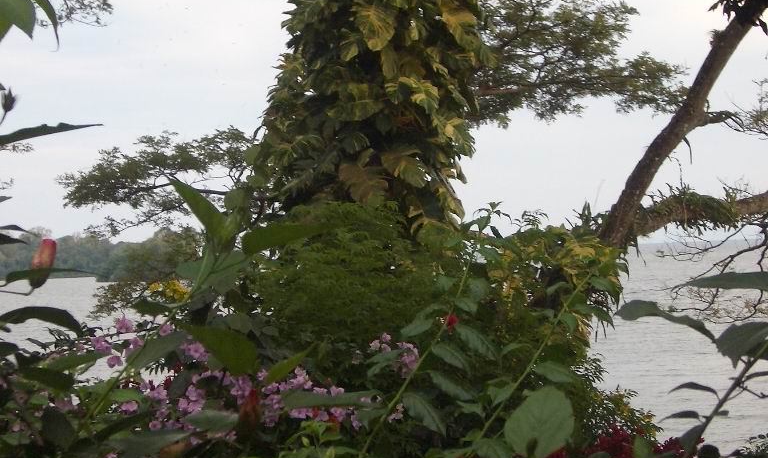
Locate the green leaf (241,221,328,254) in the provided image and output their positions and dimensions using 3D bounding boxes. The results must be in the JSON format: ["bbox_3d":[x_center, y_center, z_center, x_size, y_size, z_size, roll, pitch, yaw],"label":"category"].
[{"bbox_3d":[-0.108,0.009,2.000,0.100,0.015,0.045,-13,-30,-6],"label":"green leaf"}]

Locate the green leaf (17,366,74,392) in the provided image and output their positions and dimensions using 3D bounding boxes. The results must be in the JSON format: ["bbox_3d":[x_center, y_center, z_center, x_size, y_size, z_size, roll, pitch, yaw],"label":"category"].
[{"bbox_3d":[-0.368,0.164,2.000,0.061,0.025,0.042,-2,-1,0],"label":"green leaf"}]

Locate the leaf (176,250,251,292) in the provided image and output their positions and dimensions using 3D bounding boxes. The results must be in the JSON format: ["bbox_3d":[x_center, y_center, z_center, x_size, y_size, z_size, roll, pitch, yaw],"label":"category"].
[{"bbox_3d":[-0.186,0.047,2.000,0.081,0.044,0.055,-2,-1,0],"label":"leaf"}]

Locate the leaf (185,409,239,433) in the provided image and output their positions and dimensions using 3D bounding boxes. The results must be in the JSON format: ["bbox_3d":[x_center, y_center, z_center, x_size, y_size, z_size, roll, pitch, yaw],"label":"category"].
[{"bbox_3d":[-0.193,0.215,2.050,0.064,0.013,0.042,-6,31,-17],"label":"leaf"}]

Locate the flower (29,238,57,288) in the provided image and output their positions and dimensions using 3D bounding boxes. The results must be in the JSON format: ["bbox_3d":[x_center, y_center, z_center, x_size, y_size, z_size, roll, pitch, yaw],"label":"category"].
[{"bbox_3d":[-0.354,0.035,1.900,0.020,0.052,0.019,18,0,0],"label":"flower"}]

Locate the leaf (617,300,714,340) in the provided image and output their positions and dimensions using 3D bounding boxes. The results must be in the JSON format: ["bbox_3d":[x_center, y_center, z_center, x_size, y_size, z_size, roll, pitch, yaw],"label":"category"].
[{"bbox_3d":[0.299,0.096,1.950,0.107,0.030,0.055,11,0,0],"label":"leaf"}]

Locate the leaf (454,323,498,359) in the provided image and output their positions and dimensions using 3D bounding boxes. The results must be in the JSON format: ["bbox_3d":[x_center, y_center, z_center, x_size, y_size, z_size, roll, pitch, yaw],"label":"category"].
[{"bbox_3d":[0.139,0.169,2.750,0.084,0.014,0.040,39,36,12],"label":"leaf"}]

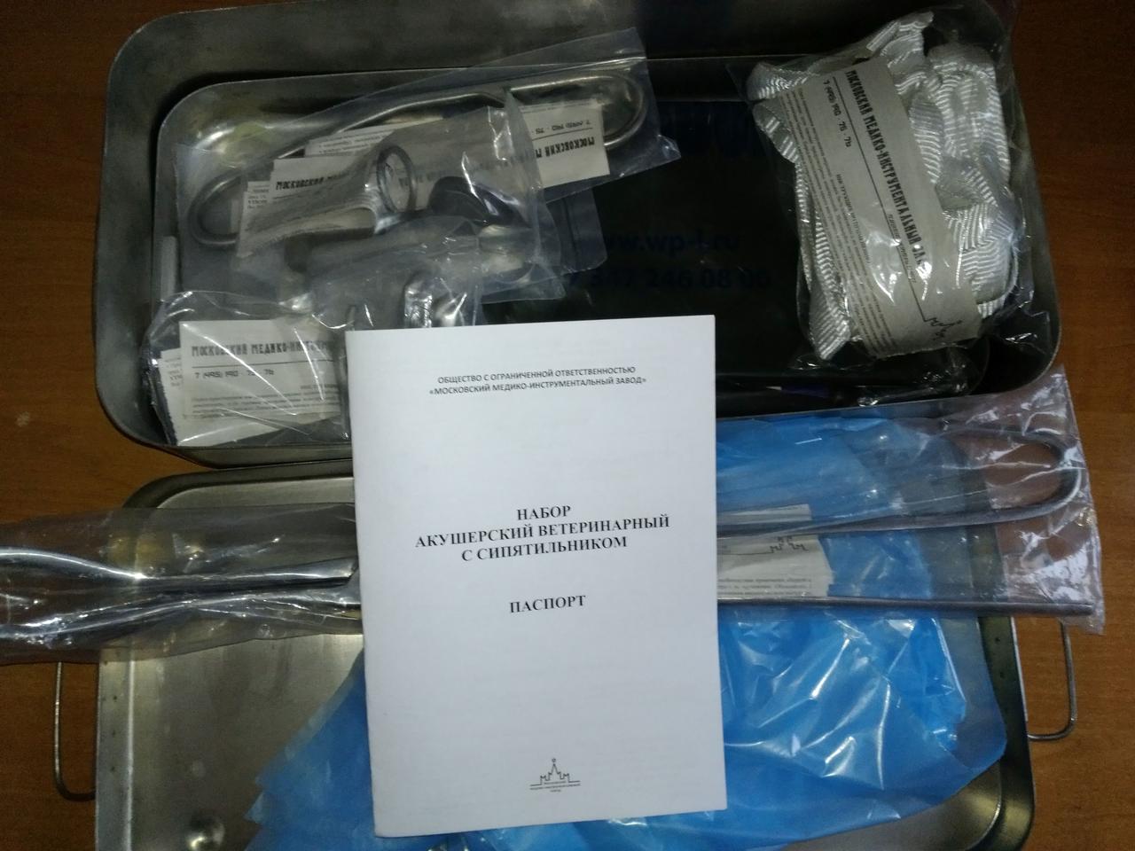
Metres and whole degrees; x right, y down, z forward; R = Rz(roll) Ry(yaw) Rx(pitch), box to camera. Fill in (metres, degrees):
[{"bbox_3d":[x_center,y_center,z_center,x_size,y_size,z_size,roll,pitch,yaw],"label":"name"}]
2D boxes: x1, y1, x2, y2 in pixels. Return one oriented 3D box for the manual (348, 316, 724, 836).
[{"bbox_3d":[-0.010,0.063,0.379,0.148,0.005,0.210,-3,96,-5],"label":"manual"}]

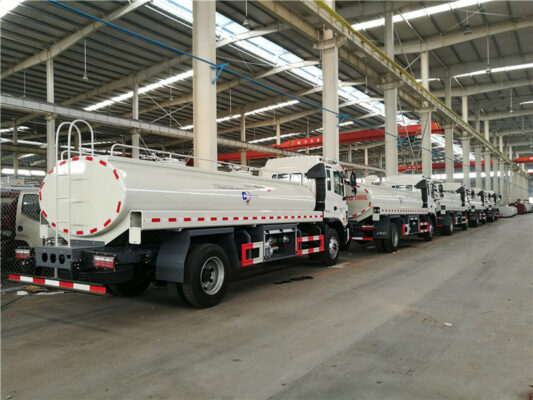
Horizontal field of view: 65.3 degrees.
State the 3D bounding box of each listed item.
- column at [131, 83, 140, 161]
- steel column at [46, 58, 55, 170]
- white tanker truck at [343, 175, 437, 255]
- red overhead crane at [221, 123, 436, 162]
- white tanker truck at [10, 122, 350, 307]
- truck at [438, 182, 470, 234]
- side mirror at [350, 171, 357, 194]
[{"bbox_3d":[-12.704,-4.454,40.544,0.550,13.700,0.480,-1,-1,35],"label":"column"},{"bbox_3d":[-17.523,-4.522,33.786,0.550,13.700,0.480,-1,-1,35],"label":"steel column"},{"bbox_3d":[4.926,0.378,17.359,2.600,3.030,8.800,-1,-1,35],"label":"white tanker truck"},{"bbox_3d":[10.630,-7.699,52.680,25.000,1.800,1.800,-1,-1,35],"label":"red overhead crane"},{"bbox_3d":[-0.686,0.301,9.616,2.600,3.030,8.800,-1,-1,32],"label":"white tanker truck"},{"bbox_3d":[10.468,0.460,25.346,2.600,3.030,8.800,-1,-1,34],"label":"truck"},{"bbox_3d":[2.570,-0.498,12.284,0.200,0.700,0.150,-1,-1,32],"label":"side mirror"}]

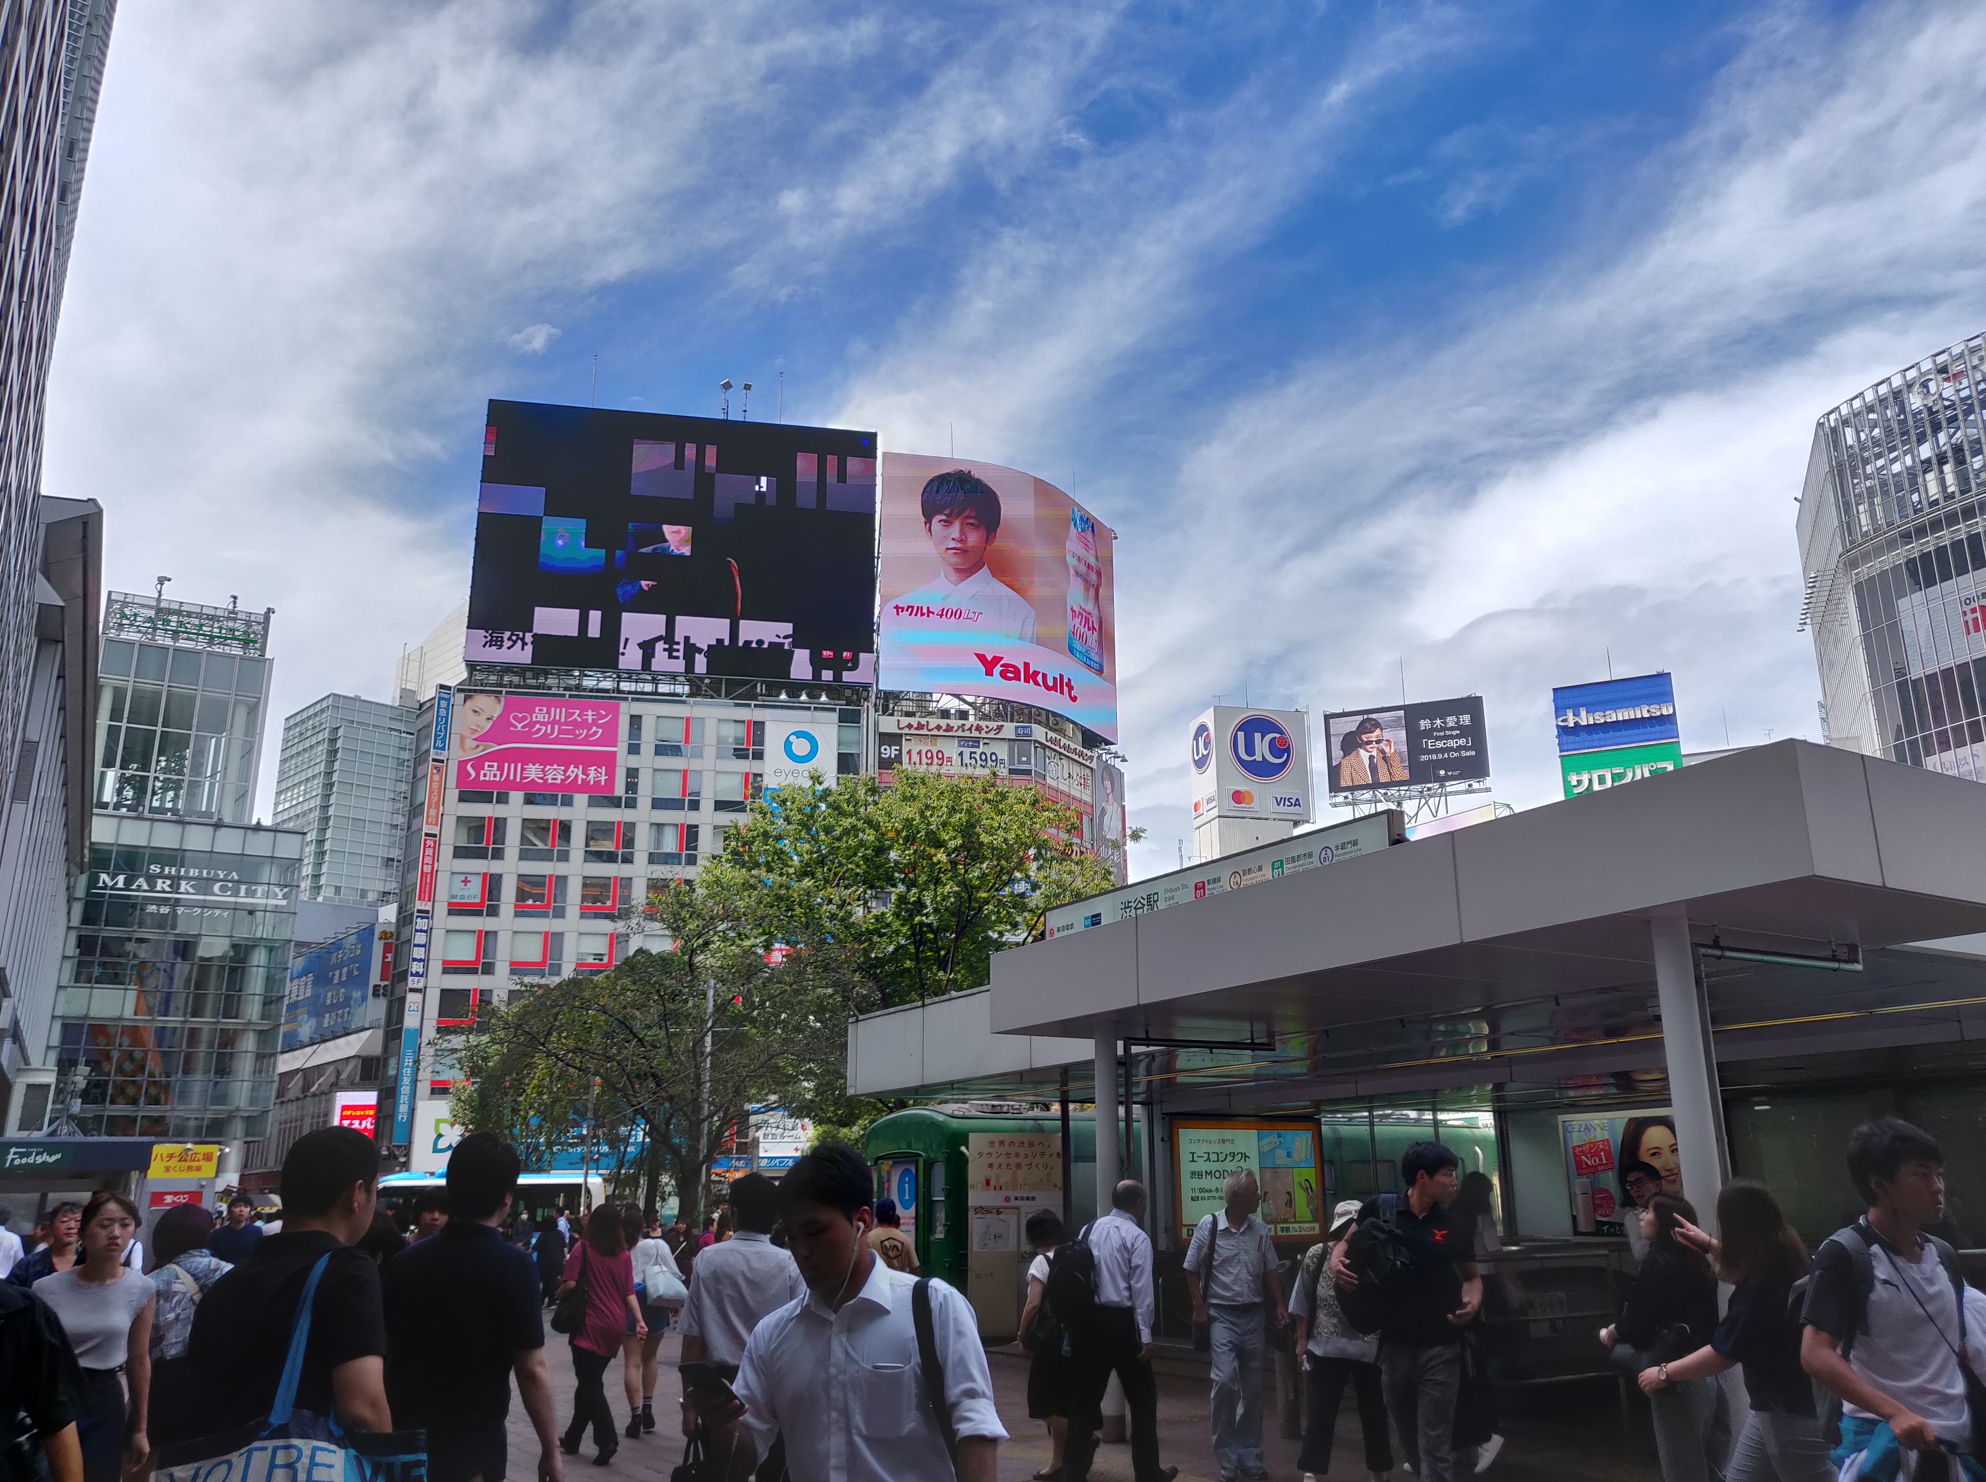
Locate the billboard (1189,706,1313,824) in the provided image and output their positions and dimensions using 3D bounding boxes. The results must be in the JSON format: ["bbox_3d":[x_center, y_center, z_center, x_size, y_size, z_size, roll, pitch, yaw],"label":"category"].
[{"bbox_3d":[27.845,3.350,154.560,10.343,11.879,6.380,4,-17,-13],"label":"billboard"}]

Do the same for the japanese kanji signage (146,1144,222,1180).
[{"bbox_3d":[-17.127,8.922,30.381,1.261,0.655,0.120,6,-18,-21],"label":"japanese kanji signage"}]

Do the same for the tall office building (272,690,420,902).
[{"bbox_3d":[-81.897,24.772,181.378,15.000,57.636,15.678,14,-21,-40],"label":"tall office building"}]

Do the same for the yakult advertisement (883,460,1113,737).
[{"bbox_3d":[1.785,-9.638,97.796,20.777,16.600,4.331,11,-20,-35],"label":"yakult advertisement"}]

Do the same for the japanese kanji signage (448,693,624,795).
[{"bbox_3d":[-26.835,0.273,85.086,9.055,5.711,0.300,3,-17,-11],"label":"japanese kanji signage"}]

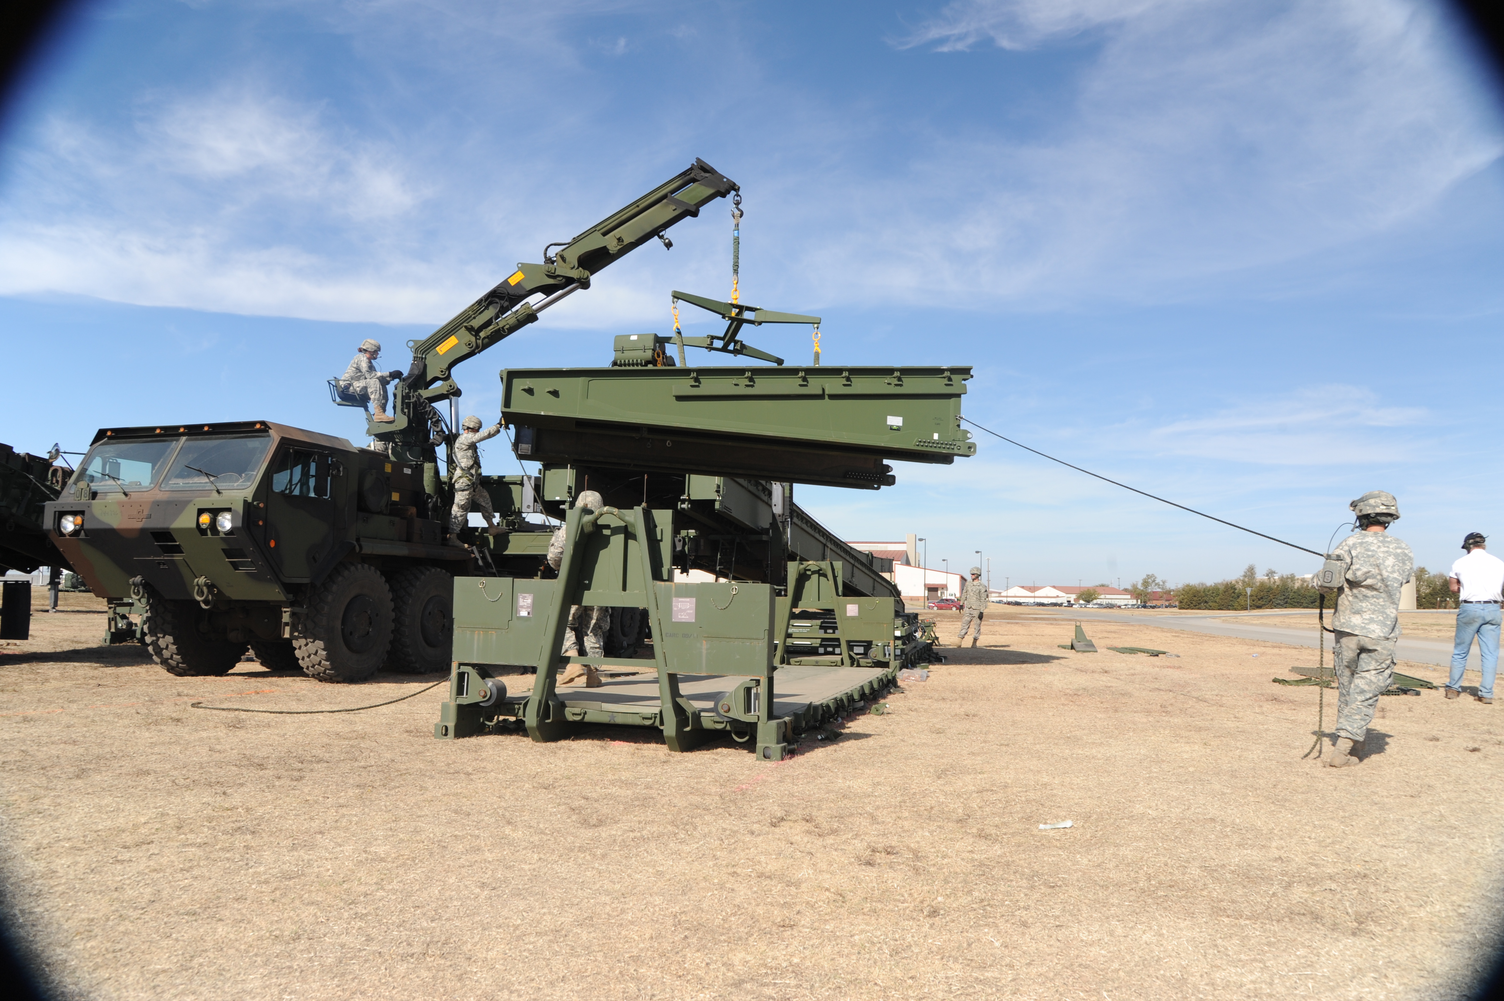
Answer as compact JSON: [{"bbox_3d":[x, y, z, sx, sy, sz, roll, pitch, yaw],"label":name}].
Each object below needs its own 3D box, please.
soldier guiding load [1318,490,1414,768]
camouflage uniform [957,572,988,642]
[{"bbox_3d":[4.055,0.828,6.600,0.560,1.797,0.480,-1,-6,17],"label":"soldier guiding load"},{"bbox_3d":[4.938,2.375,22.340,0.580,1.780,0.460,-4,-7,40],"label":"camouflage uniform"}]

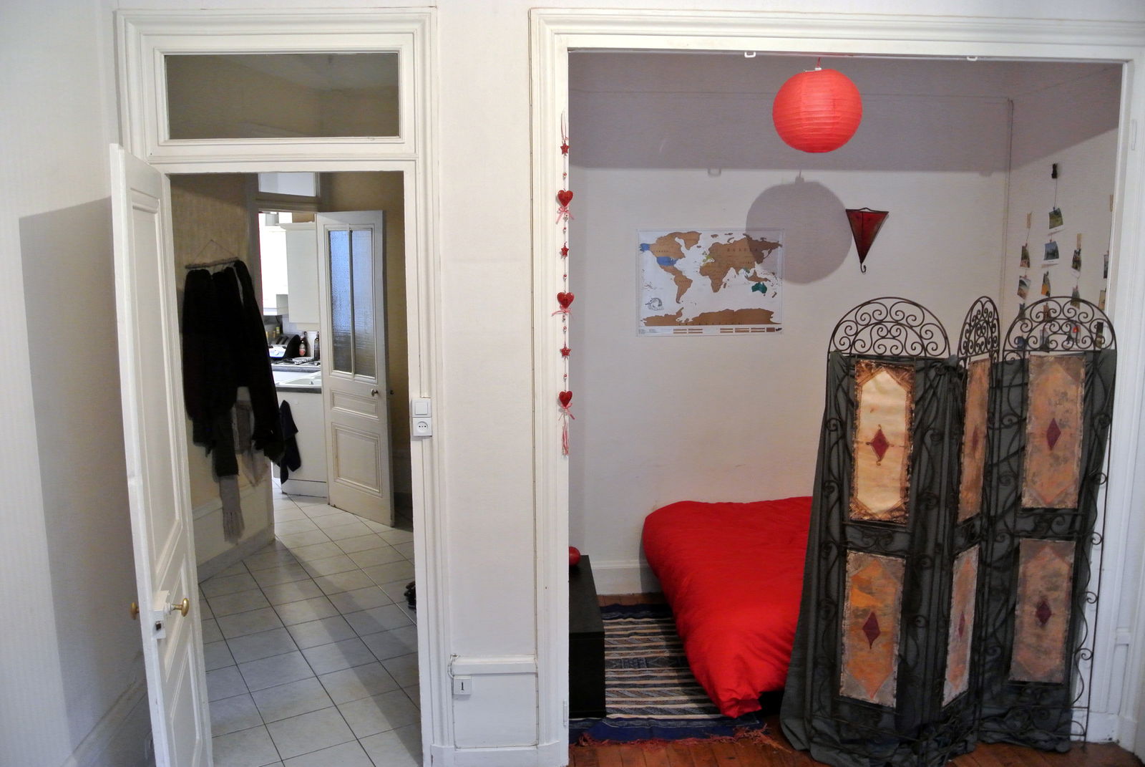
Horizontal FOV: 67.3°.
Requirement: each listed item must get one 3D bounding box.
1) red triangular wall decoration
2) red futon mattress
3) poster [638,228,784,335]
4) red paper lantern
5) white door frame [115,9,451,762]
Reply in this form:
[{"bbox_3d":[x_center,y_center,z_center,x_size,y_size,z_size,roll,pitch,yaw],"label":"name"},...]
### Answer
[{"bbox_3d":[1.627,-0.791,4.757,0.244,0.357,0.100,-1,8,-2],"label":"red triangular wall decoration"},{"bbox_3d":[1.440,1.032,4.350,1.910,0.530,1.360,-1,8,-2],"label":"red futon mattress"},{"bbox_3d":[0.774,-0.559,4.802,0.822,0.592,0.015,-1,8,-2],"label":"poster"},{"bbox_3d":[1.085,-1.206,3.801,0.405,0.380,0.405,-1,8,-2],"label":"red paper lantern"},{"bbox_3d":[-0.986,0.108,3.115,1.051,2.754,0.160,-1,8,-2],"label":"white door frame"}]

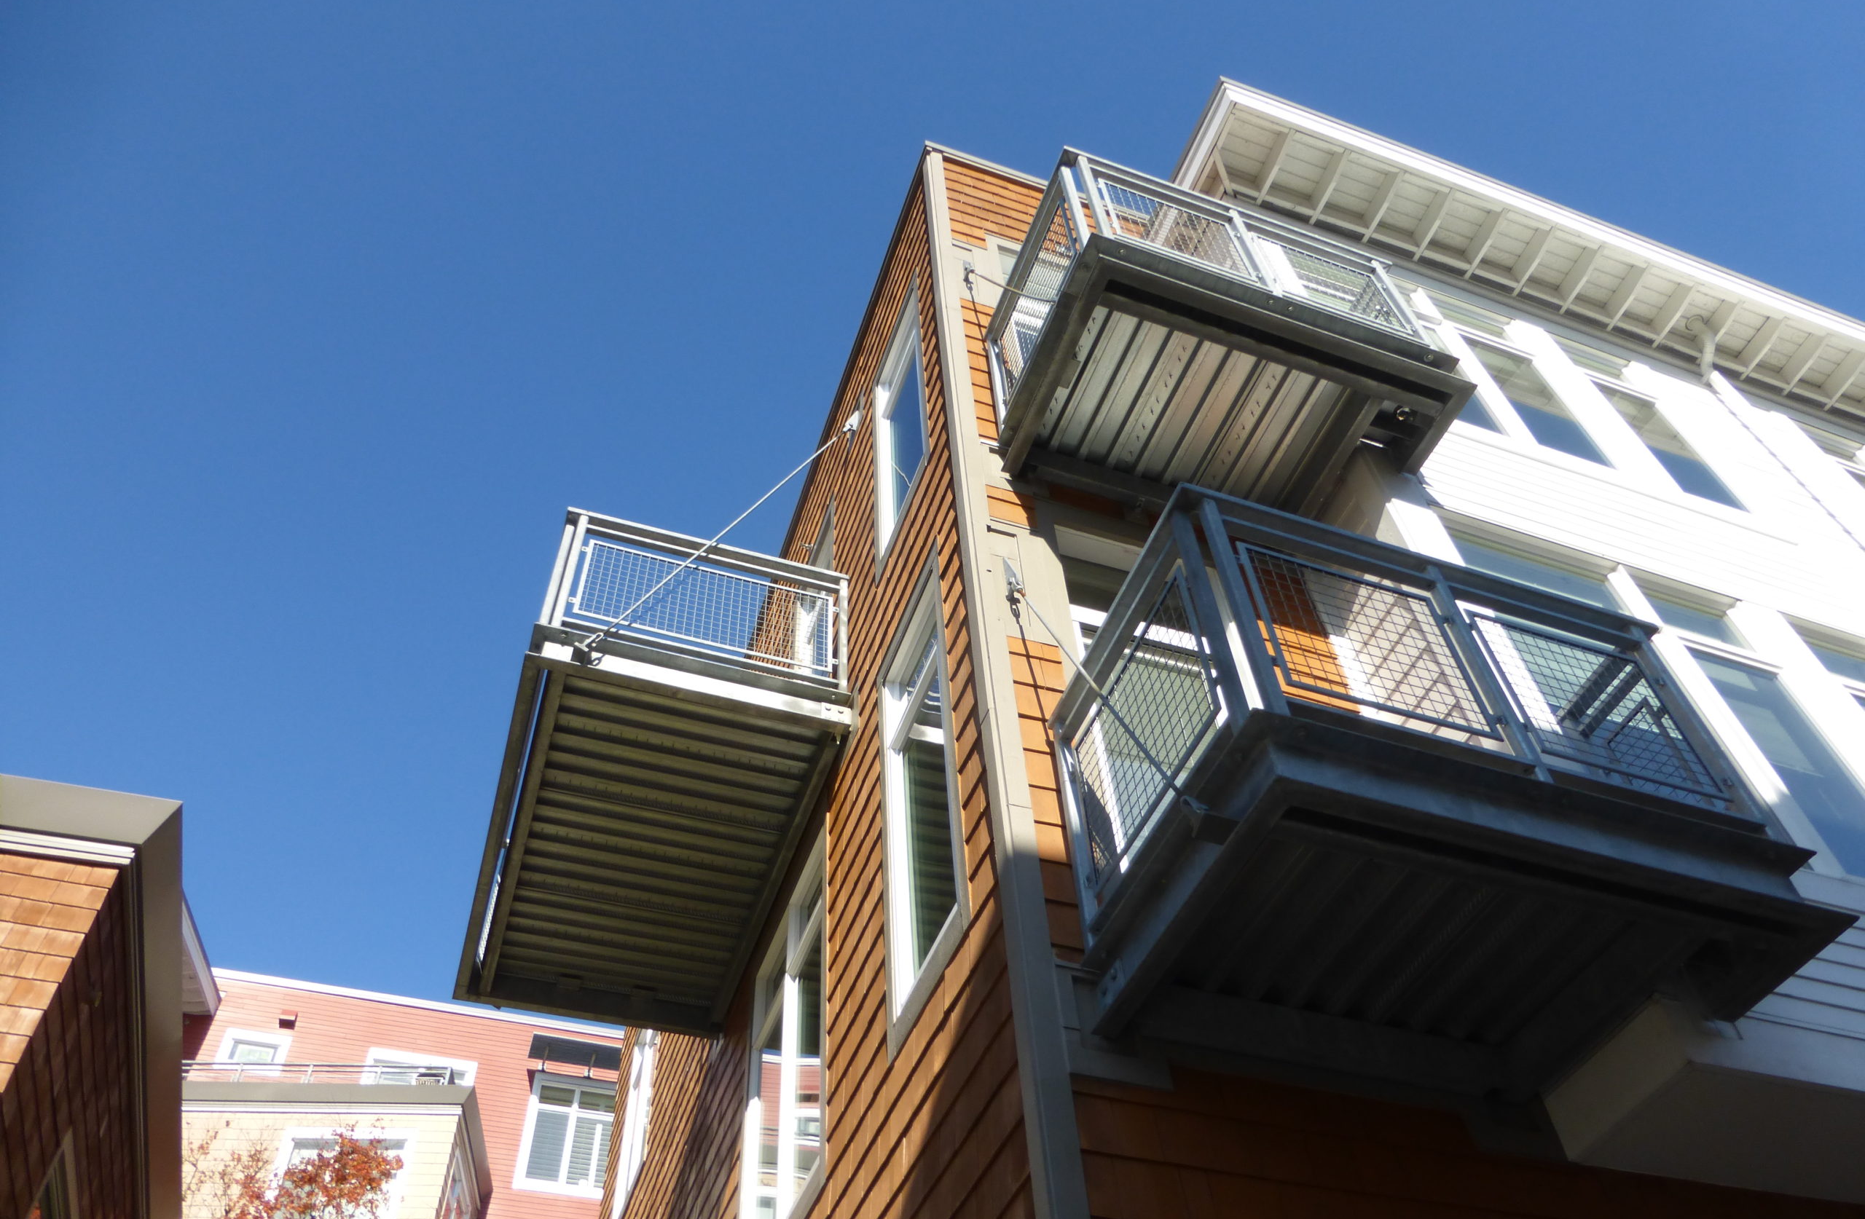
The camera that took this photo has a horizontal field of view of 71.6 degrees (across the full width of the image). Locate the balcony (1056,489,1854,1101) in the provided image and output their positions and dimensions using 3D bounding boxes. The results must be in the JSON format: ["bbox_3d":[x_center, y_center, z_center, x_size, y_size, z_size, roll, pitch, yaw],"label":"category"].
[{"bbox_3d":[1.545,0.664,4.314,1.924,1.331,1.162,14,-53,-14],"label":"balcony"}]

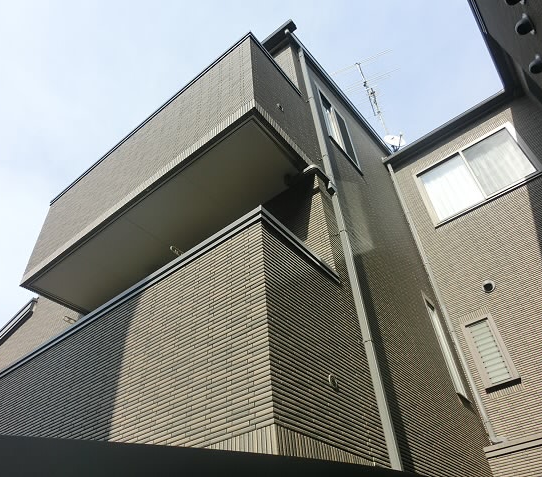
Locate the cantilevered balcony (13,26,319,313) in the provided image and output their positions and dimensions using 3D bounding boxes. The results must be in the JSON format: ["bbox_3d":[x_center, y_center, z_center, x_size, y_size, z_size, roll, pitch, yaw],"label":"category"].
[{"bbox_3d":[-1.405,-0.618,5.538,3.881,1.594,0.945,-30,-49,26],"label":"cantilevered balcony"}]

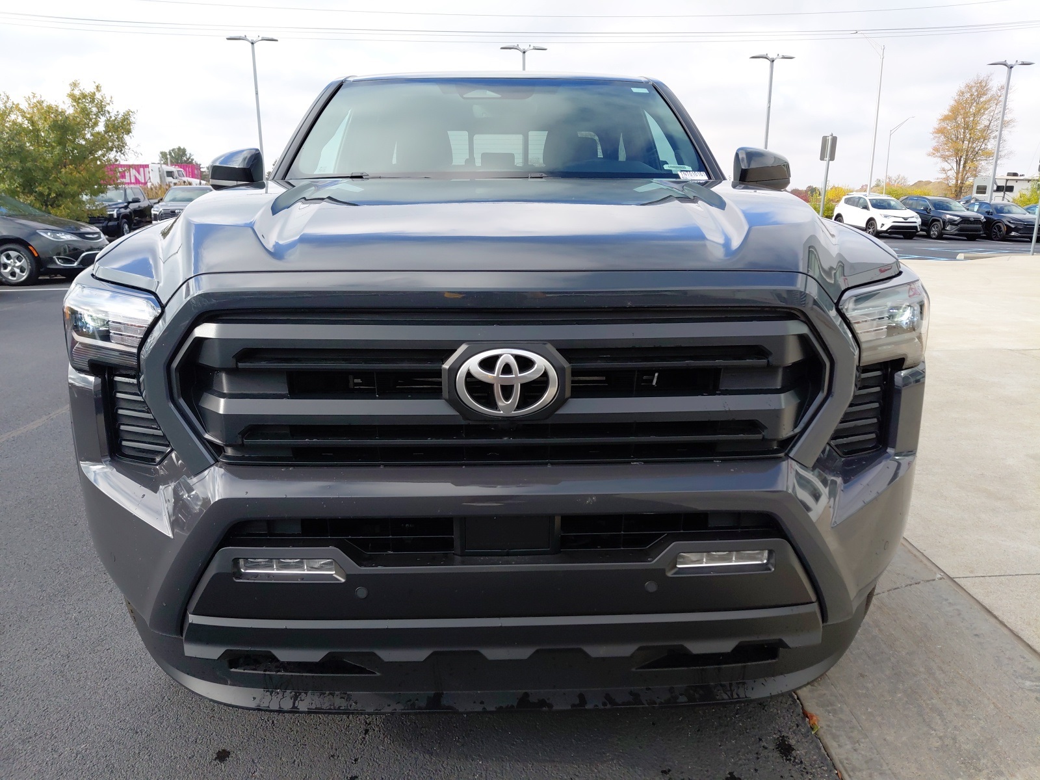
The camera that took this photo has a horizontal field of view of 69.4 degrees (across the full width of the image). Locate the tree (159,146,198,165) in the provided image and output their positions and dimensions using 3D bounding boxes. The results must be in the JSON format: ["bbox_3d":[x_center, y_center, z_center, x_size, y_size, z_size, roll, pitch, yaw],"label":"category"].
[{"bbox_3d":[-55.742,-35.486,125.051,7.500,9.700,7.500,-6,16,-23],"label":"tree"}]

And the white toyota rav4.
[{"bbox_3d":[14.768,-7.257,31.086,1.845,1.700,4.600,-1,14,-4],"label":"white toyota rav4"}]

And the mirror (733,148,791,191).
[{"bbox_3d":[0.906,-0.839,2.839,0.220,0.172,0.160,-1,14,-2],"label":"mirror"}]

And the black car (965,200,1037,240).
[{"bbox_3d":[19.843,-7.077,31.322,1.850,1.560,4.900,-1,14,-5],"label":"black car"}]

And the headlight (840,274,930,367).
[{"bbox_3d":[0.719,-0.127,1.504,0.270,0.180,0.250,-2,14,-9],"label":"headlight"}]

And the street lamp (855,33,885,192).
[{"bbox_3d":[22.230,-17.461,49.746,0.600,12.200,3.600,-5,15,-17],"label":"street lamp"}]

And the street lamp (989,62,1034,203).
[{"bbox_3d":[20.259,-10.303,31.964,1.950,6.950,0.400,-2,14,-6],"label":"street lamp"}]

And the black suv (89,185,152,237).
[{"bbox_3d":[-16.407,-7.228,30.525,2.030,1.980,5.930,-2,14,-8],"label":"black suv"}]

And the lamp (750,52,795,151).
[{"bbox_3d":[10.080,-9.964,30.801,1.850,7.000,0.400,-2,14,-6],"label":"lamp"}]

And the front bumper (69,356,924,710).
[{"bbox_3d":[-0.044,0.273,1.618,1.870,0.660,0.500,-1,14,-1],"label":"front bumper"}]

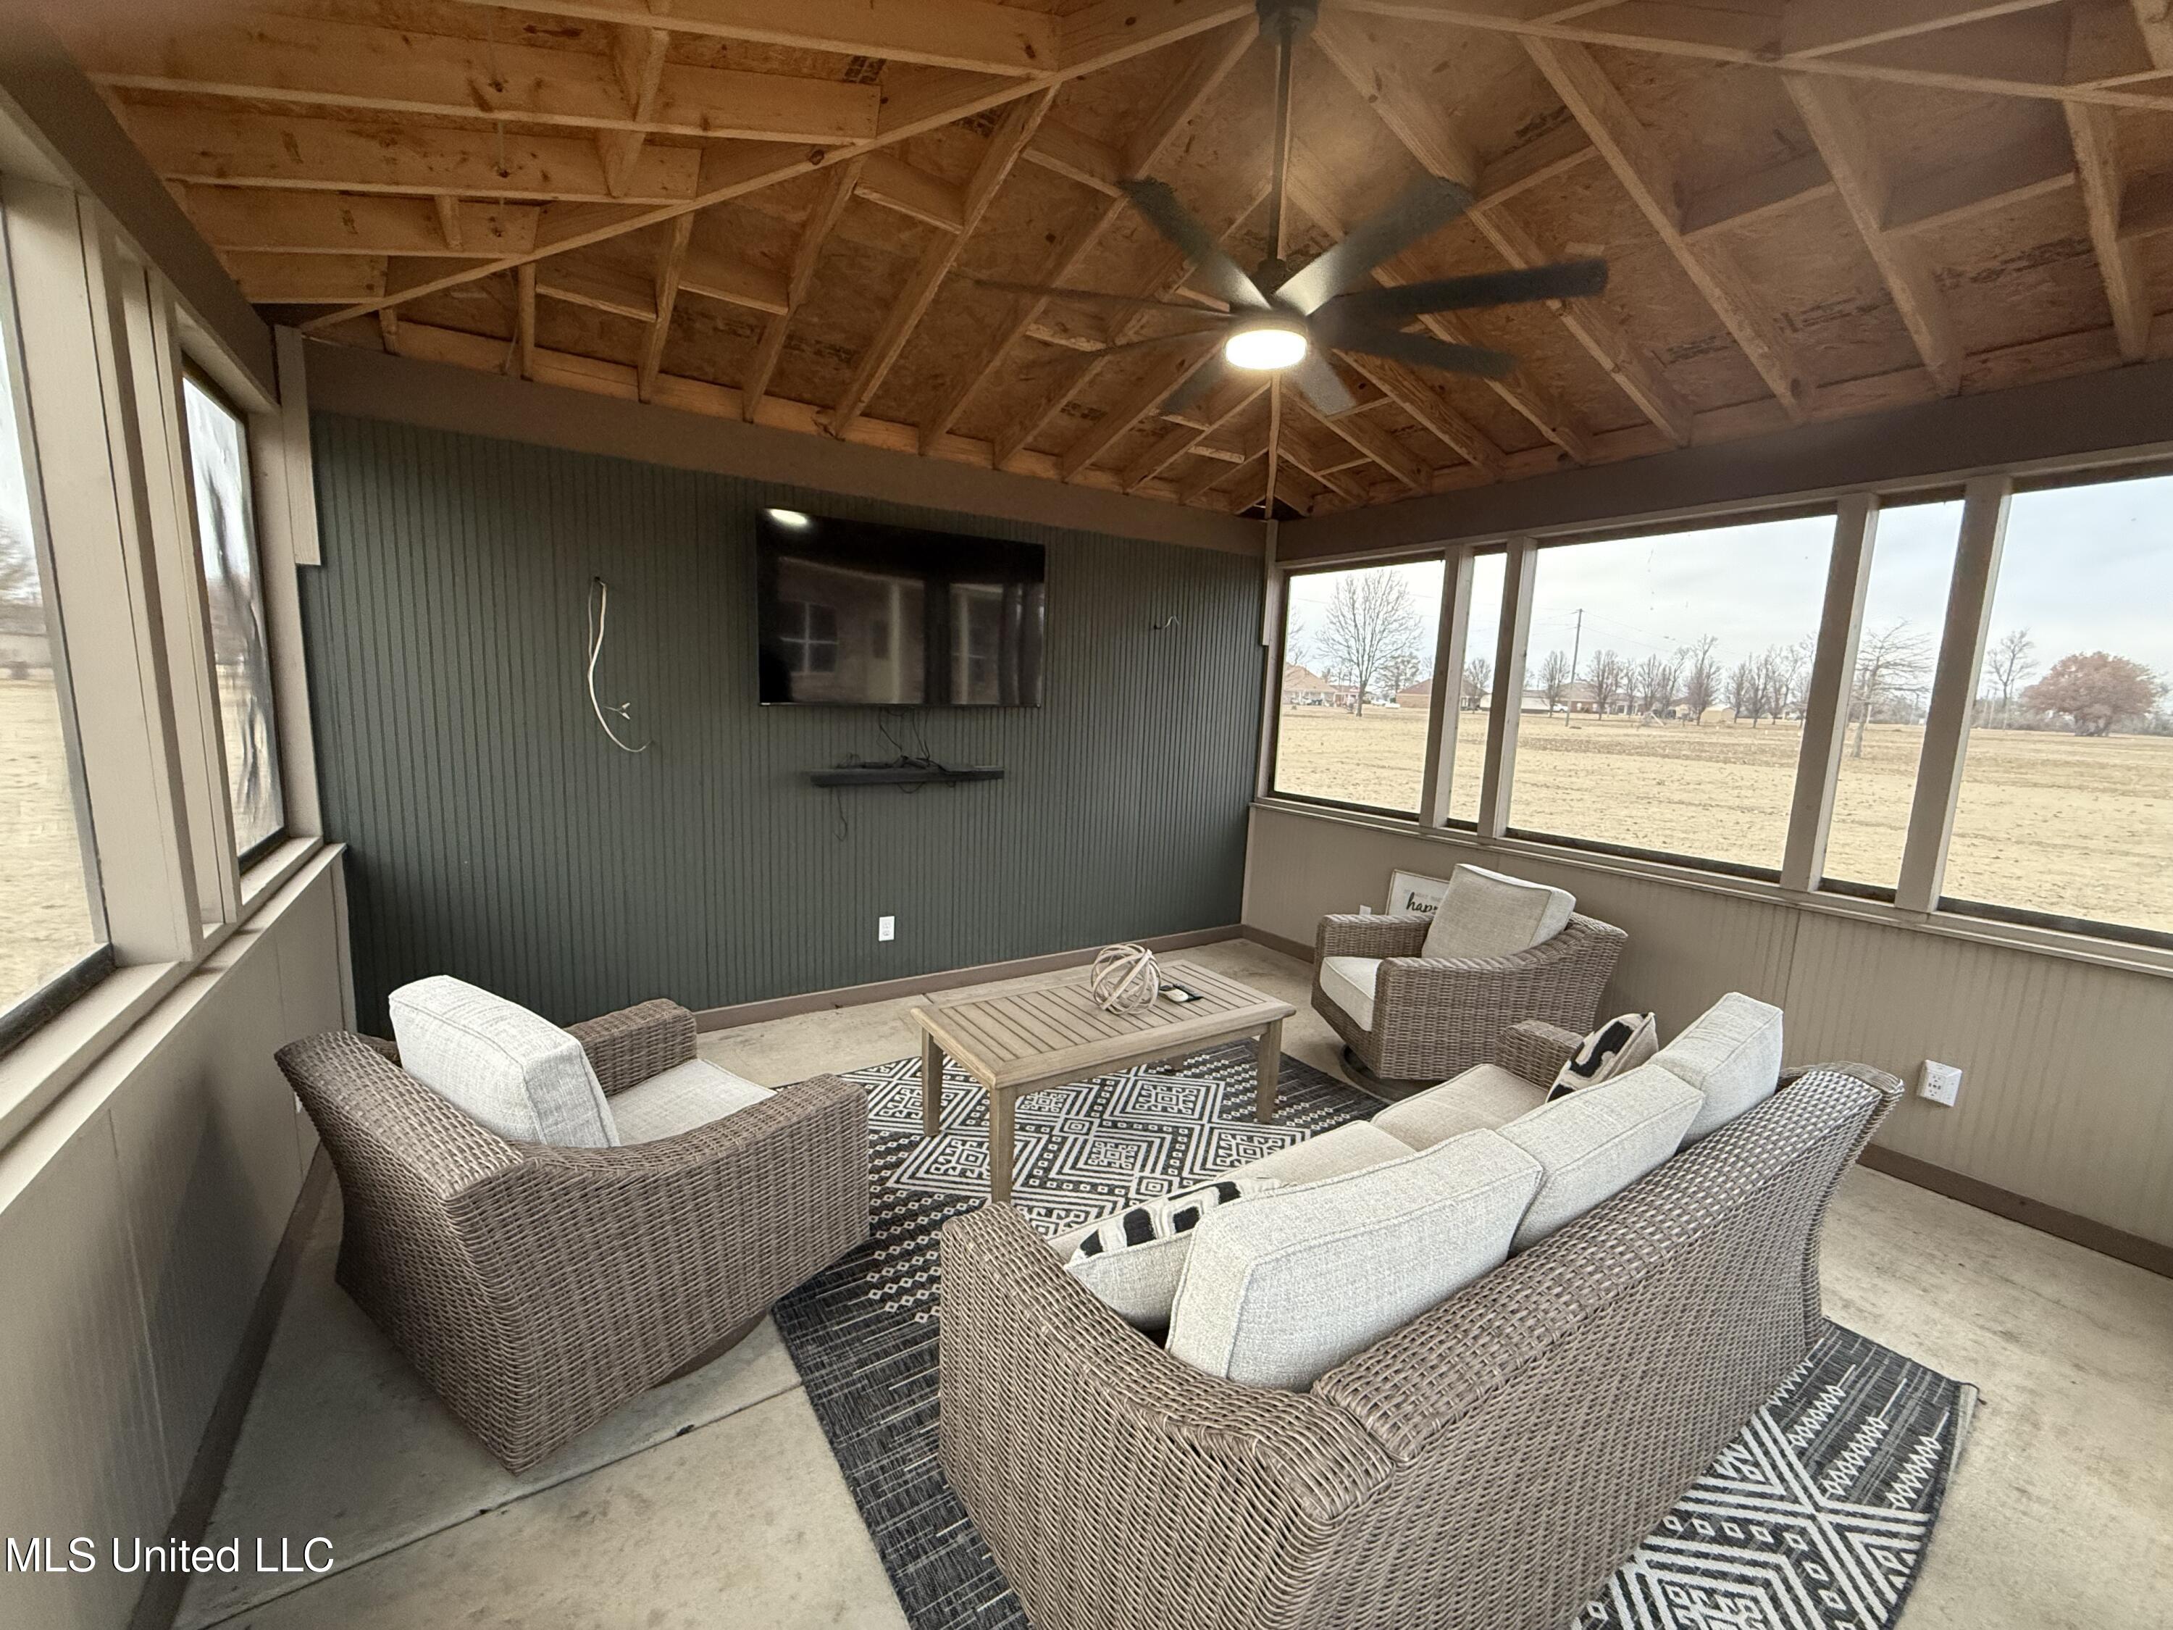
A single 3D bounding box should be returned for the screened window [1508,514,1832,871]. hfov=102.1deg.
[{"bbox_3d":[2.444,-0.524,3.821,0.080,1.410,1.193,-3,10,-33],"label":"screened window"}]

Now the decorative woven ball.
[{"bbox_3d":[0.140,0.589,3.161,0.265,0.265,0.265,2,8,0],"label":"decorative woven ball"}]

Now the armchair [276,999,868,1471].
[{"bbox_3d":[-1.186,0.890,2.148,0.890,0.800,0.950,7,10,33],"label":"armchair"}]

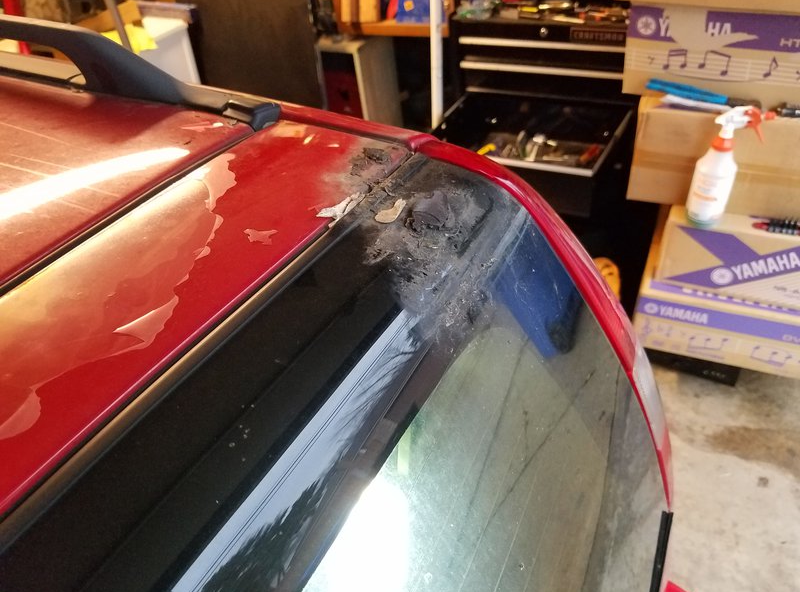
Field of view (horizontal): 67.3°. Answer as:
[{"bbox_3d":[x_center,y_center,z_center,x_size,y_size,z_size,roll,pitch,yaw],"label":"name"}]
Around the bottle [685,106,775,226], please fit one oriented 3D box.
[{"bbox_3d":[0.777,-0.306,1.416,0.140,0.282,0.088,1,35,7],"label":"bottle"}]

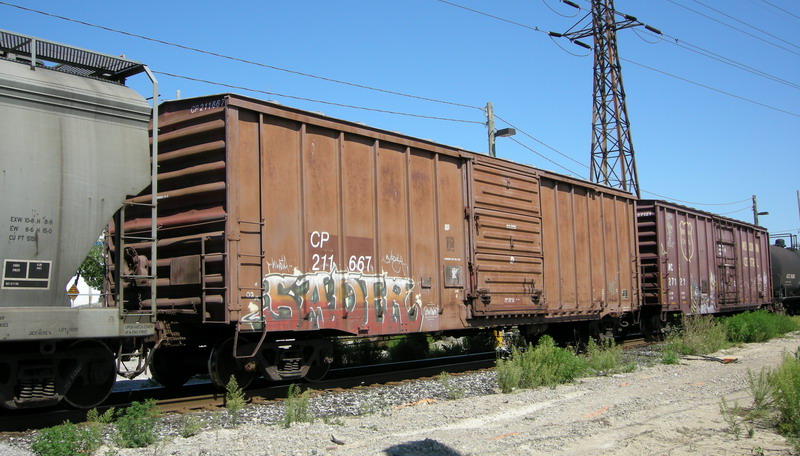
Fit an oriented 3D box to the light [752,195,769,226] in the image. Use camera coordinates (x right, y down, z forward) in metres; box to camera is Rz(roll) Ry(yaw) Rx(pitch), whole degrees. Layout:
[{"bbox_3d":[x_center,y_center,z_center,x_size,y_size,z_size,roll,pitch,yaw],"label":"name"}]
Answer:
[{"bbox_3d":[25.145,2.107,57.338,1.015,8.885,0.270,-6,-7,36],"label":"light"}]

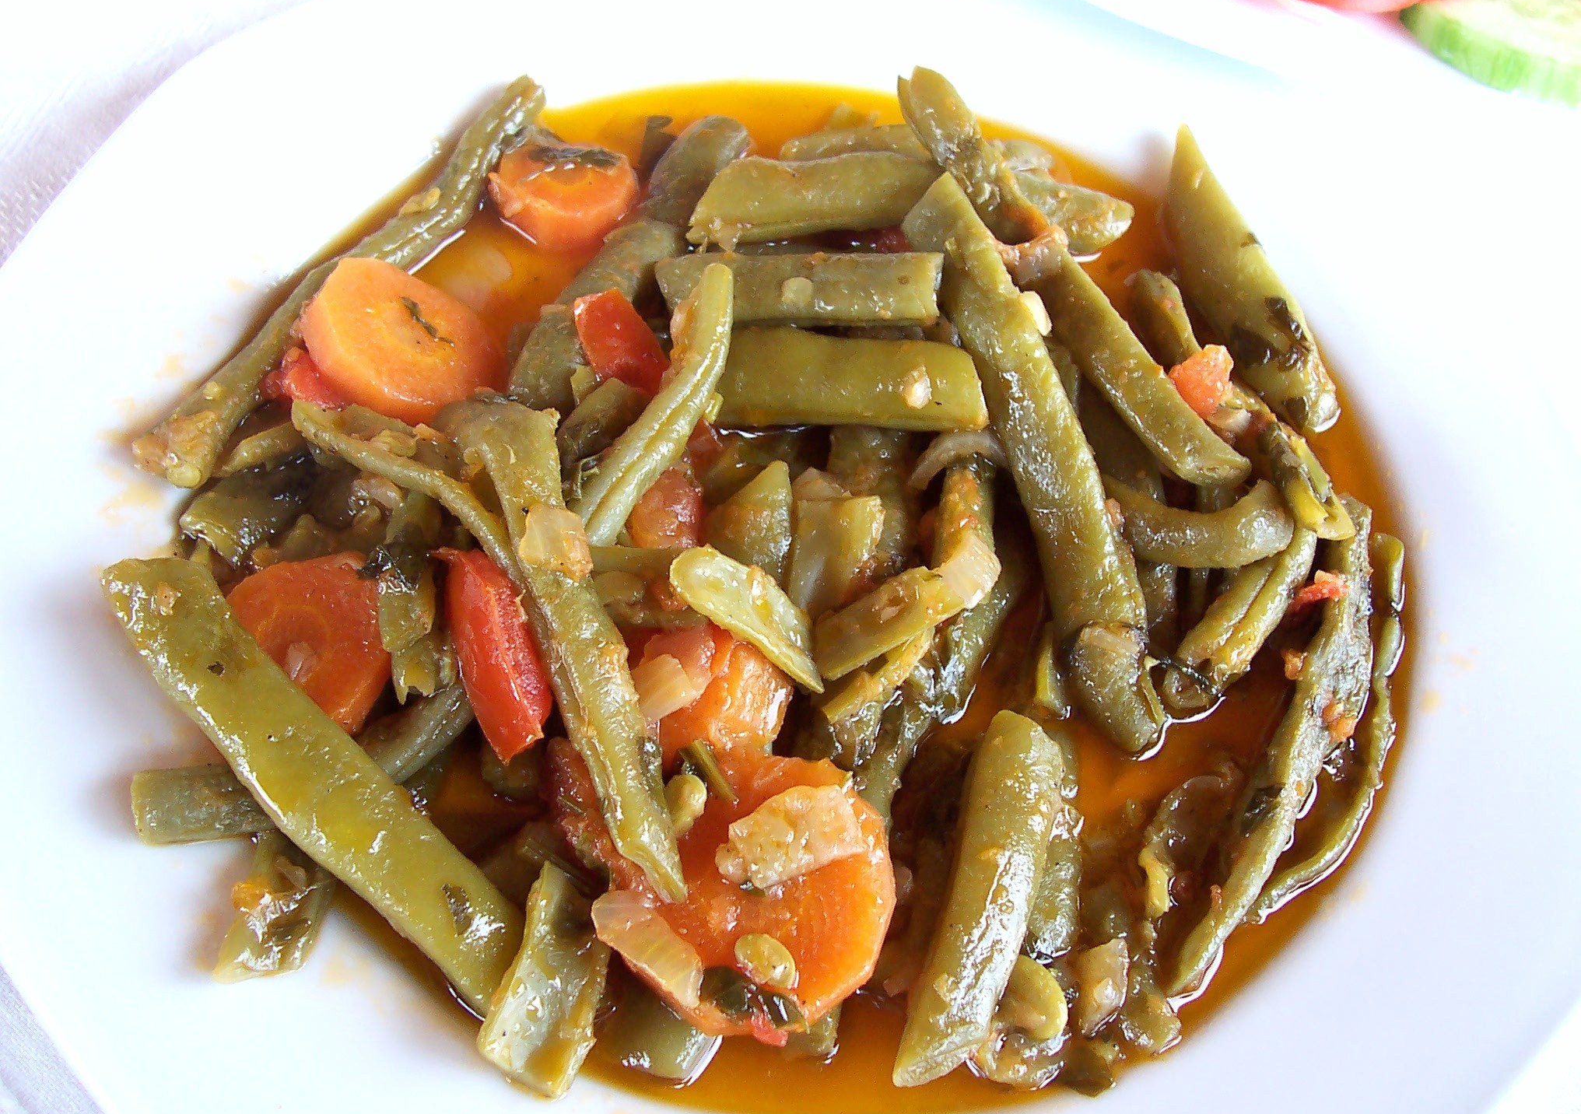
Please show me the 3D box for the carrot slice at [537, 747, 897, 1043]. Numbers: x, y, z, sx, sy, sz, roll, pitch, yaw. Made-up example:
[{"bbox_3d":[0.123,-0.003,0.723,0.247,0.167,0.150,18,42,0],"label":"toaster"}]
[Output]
[{"bbox_3d":[-0.006,0.041,0.207,0.035,0.009,0.035,1,63,-3],"label":"carrot slice"}]

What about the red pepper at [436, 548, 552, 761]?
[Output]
[{"bbox_3d":[-0.038,0.013,0.219,0.011,0.009,0.026,-17,64,-15],"label":"red pepper"}]

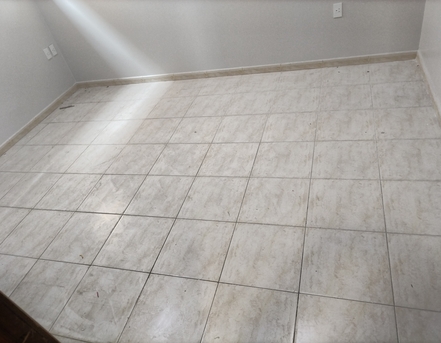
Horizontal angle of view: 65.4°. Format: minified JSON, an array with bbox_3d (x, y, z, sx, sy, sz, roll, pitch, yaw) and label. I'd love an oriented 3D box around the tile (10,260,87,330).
[{"bbox_3d":[-1.000,0.688,1.949,0.400,0.010,0.400,1,41,20],"label":"tile"}]

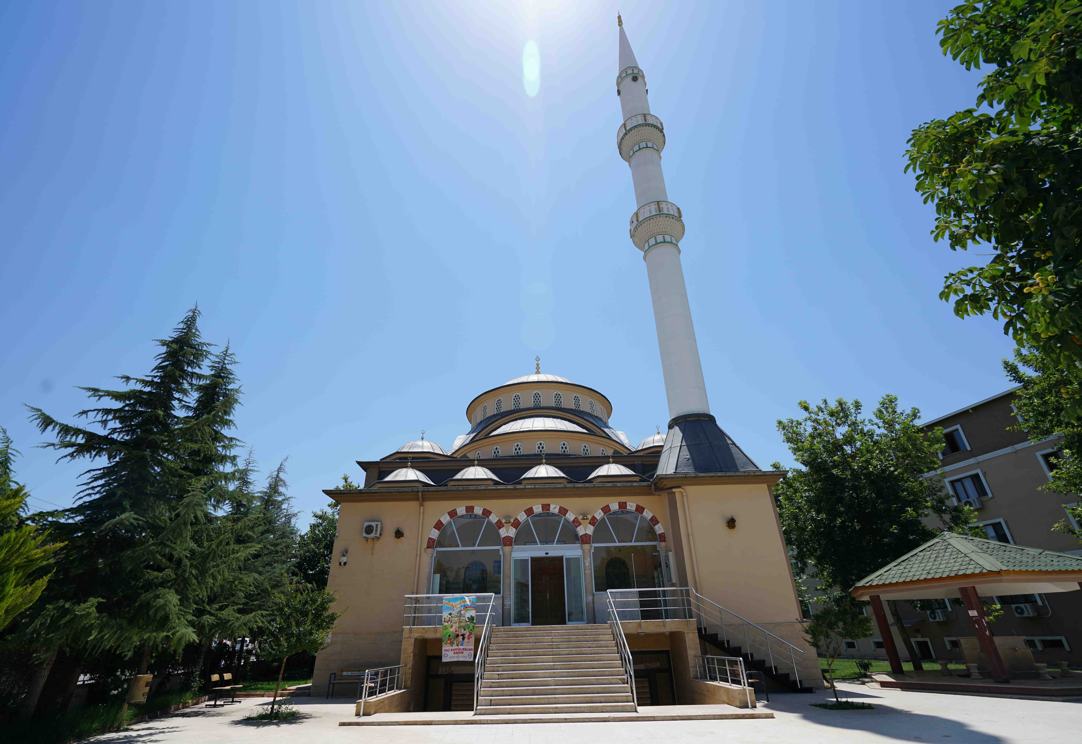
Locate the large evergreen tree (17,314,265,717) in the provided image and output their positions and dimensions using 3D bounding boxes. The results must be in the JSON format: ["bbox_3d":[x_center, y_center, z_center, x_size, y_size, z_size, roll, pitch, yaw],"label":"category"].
[{"bbox_3d":[-14.038,3.356,16.891,9.800,13.800,9.400,-1,-28,0],"label":"large evergreen tree"}]

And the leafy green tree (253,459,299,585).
[{"bbox_3d":[-16.061,11.110,29.436,5.000,12.200,5.000,-1,-28,0],"label":"leafy green tree"}]

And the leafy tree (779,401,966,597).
[{"bbox_3d":[15.559,7.214,22.968,9.200,11.700,9.000,-1,-28,0],"label":"leafy tree"}]

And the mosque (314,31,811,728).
[{"bbox_3d":[0.027,-5.689,34.236,18.700,45.800,26.500,-1,-28,0],"label":"mosque"}]

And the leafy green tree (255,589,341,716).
[{"bbox_3d":[-7.073,7.866,14.251,2.500,3.250,2.400,-1,-28,0],"label":"leafy green tree"}]

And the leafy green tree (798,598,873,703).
[{"bbox_3d":[8.172,7.467,13.484,2.000,2.550,1.900,-1,-28,0],"label":"leafy green tree"}]

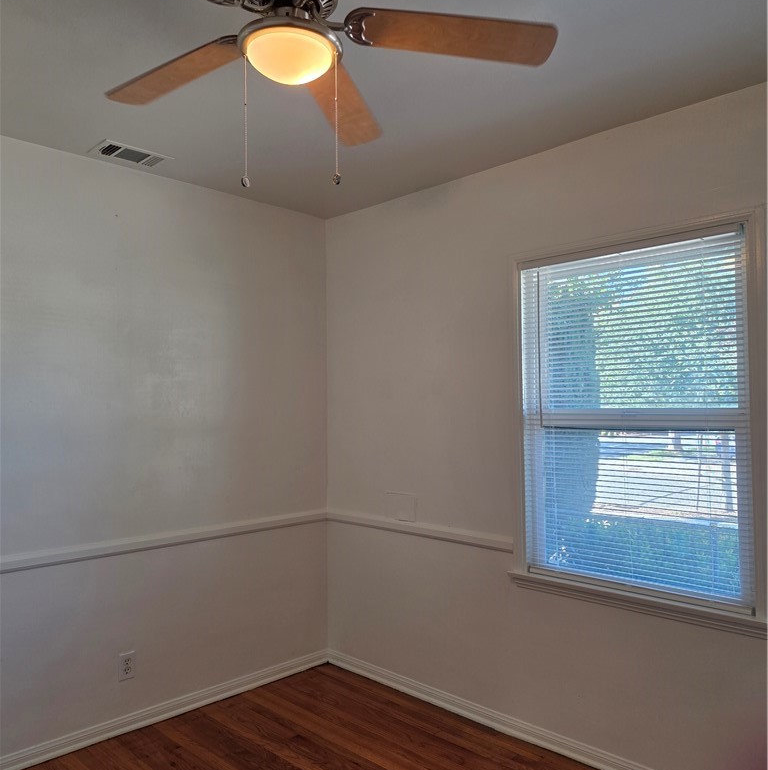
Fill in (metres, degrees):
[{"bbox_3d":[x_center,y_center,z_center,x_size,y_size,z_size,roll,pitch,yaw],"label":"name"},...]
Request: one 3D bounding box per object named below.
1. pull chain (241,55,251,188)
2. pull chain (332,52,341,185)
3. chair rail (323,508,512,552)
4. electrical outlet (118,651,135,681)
[{"bbox_3d":[-0.322,-0.612,1.587,0.019,0.309,0.019,0,-2,0],"label":"pull chain"},{"bbox_3d":[-0.109,-0.614,1.570,0.018,0.310,0.018,0,-2,0],"label":"pull chain"},{"bbox_3d":[0.114,0.704,3.333,1.224,0.065,0.022,-2,-3,45],"label":"chair rail"},{"bbox_3d":[-1.111,1.220,2.949,0.008,0.114,0.070,-2,-3,45],"label":"electrical outlet"}]

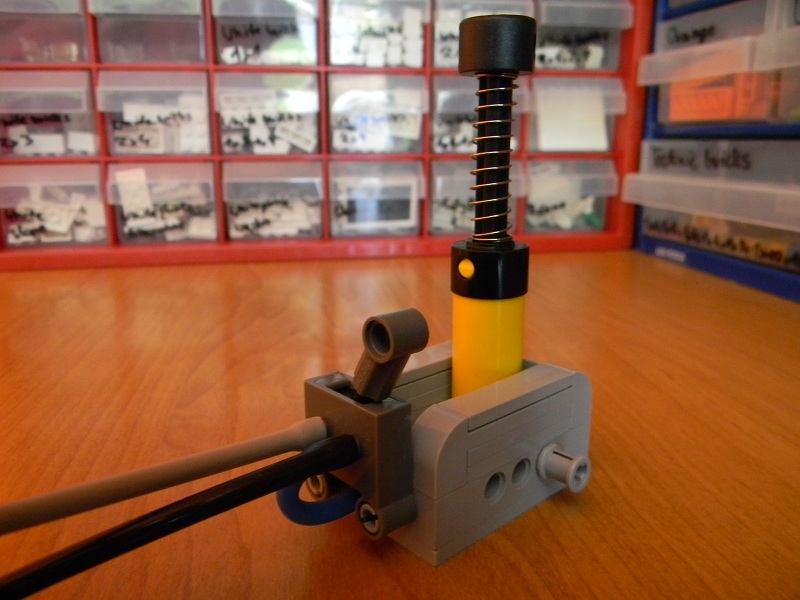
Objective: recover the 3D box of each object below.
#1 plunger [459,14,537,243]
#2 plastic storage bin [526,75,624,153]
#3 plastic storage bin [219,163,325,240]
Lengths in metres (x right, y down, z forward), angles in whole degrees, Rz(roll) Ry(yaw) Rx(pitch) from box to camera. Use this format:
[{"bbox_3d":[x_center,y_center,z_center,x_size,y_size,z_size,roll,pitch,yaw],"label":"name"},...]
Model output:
[{"bbox_3d":[0.019,-0.032,0.127,0.015,0.043,0.015,-2,15,-8],"label":"plunger"},{"bbox_3d":[0.095,-0.123,0.435,0.055,0.043,0.127,-2,15,-8],"label":"plastic storage bin"},{"bbox_3d":[-0.080,-0.071,0.421,0.055,0.043,0.127,-2,15,-8],"label":"plastic storage bin"}]

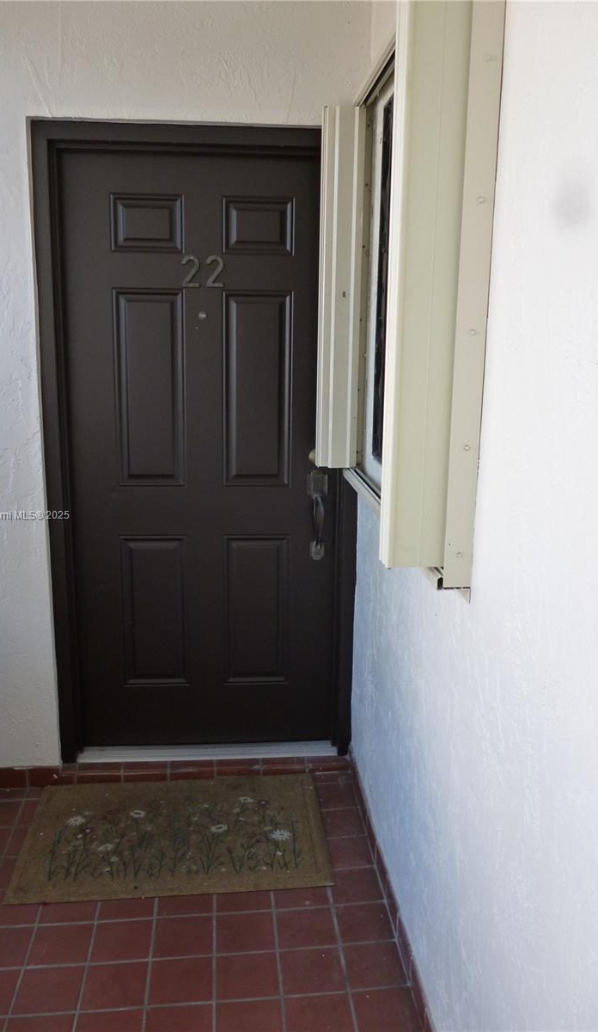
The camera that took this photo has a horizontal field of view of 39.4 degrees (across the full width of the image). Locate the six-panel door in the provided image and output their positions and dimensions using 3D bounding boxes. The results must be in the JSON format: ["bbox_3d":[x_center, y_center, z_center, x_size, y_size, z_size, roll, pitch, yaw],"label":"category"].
[{"bbox_3d":[-0.310,-0.155,2.781,1.020,2.110,0.140,-1,12,-6],"label":"six-panel door"}]

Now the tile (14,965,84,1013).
[{"bbox_3d":[-0.594,1.135,1.992,0.150,0.013,0.150,-1,12,-6],"label":"tile"}]

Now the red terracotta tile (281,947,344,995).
[{"bbox_3d":[0.033,1.133,2.071,0.154,0.013,0.143,-1,13,-6],"label":"red terracotta tile"}]

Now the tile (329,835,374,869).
[{"bbox_3d":[0.143,1.026,2.533,0.153,0.013,0.145,-1,13,-6],"label":"tile"}]

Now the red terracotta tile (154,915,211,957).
[{"bbox_3d":[-0.301,1.103,2.183,0.151,0.013,0.144,-1,13,-6],"label":"red terracotta tile"}]

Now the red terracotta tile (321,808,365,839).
[{"bbox_3d":[0.128,0.992,2.682,0.155,0.013,0.144,-1,13,-6],"label":"red terracotta tile"}]

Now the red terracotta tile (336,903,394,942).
[{"bbox_3d":[0.175,1.096,2.236,0.148,0.013,0.143,-1,13,-6],"label":"red terracotta tile"}]

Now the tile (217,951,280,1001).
[{"bbox_3d":[-0.127,1.136,2.053,0.151,0.013,0.142,-1,13,-6],"label":"tile"}]

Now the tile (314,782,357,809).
[{"bbox_3d":[0.112,0.957,2.830,0.156,0.013,0.145,-1,13,-6],"label":"tile"}]

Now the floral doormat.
[{"bbox_3d":[-0.382,0.988,2.628,0.915,0.012,0.610,-1,12,-6],"label":"floral doormat"}]

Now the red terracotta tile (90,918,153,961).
[{"bbox_3d":[-0.456,1.102,2.157,0.150,0.013,0.150,-1,12,-6],"label":"red terracotta tile"}]

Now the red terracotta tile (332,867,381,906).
[{"bbox_3d":[0.157,1.062,2.388,0.150,0.013,0.150,-1,12,-6],"label":"red terracotta tile"}]

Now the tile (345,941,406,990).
[{"bbox_3d":[0.186,1.125,2.079,0.149,0.012,0.149,-1,12,-6],"label":"tile"}]

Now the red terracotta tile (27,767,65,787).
[{"bbox_3d":[-0.868,0.892,2.863,0.117,0.074,0.013,-1,13,-6],"label":"red terracotta tile"}]

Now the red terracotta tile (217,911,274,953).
[{"bbox_3d":[-0.142,1.097,2.191,0.149,0.012,0.149,-1,12,-6],"label":"red terracotta tile"}]

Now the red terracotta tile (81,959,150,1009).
[{"bbox_3d":[-0.441,1.134,2.008,0.150,0.013,0.150,-1,12,-6],"label":"red terracotta tile"}]

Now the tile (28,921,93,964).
[{"bbox_3d":[-0.608,1.102,2.139,0.149,0.012,0.149,-1,12,-6],"label":"tile"}]

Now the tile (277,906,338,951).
[{"bbox_3d":[0.018,1.097,2.212,0.150,0.013,0.150,-1,12,-6],"label":"tile"}]

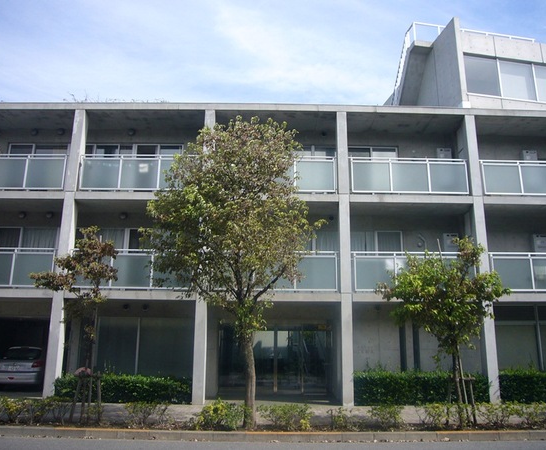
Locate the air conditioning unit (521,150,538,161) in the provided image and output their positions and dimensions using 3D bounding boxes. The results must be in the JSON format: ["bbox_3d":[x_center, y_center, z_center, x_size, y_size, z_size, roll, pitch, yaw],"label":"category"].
[{"bbox_3d":[8.337,-2.076,15.766,0.460,0.580,0.250,1,-14,-1],"label":"air conditioning unit"}]

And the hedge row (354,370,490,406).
[{"bbox_3d":[3.965,4.441,13.173,3.650,0.840,0.700,1,-14,-1],"label":"hedge row"}]

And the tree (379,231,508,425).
[{"bbox_3d":[3.544,2.106,9.893,2.800,3.900,2.600,1,-14,-1],"label":"tree"}]

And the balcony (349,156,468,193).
[{"bbox_3d":[4.036,-1.442,14.344,3.580,1.100,0.070,1,-14,-1],"label":"balcony"}]

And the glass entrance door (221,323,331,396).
[{"bbox_3d":[0.060,4.466,16.157,3.767,2.192,0.100,1,-13,-1],"label":"glass entrance door"}]

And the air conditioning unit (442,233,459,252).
[{"bbox_3d":[5.643,0.633,15.477,0.470,0.720,0.250,1,-13,-1],"label":"air conditioning unit"}]

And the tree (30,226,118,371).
[{"bbox_3d":[-4.283,1.961,10.165,1.875,3.962,1.650,1,-13,-1],"label":"tree"}]

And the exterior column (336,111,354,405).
[{"bbox_3d":[2.102,0.711,14.320,0.300,8.678,0.330,1,-13,-1],"label":"exterior column"}]

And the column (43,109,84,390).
[{"bbox_3d":[-6.002,0.584,14.237,0.300,8.443,0.330,1,-13,-1],"label":"column"}]

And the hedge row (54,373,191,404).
[{"bbox_3d":[-3.925,4.409,13.072,3.650,0.720,0.700,1,-14,-1],"label":"hedge row"}]

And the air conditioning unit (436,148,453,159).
[{"bbox_3d":[5.680,-2.153,16.141,0.470,0.720,0.250,1,-13,-1],"label":"air conditioning unit"}]

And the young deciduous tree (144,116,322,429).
[{"bbox_3d":[-0.887,0.766,10.099,3.800,6.550,3.500,1,-14,-1],"label":"young deciduous tree"}]

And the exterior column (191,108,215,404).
[{"bbox_3d":[-1.935,0.672,14.273,0.300,8.663,0.330,1,-13,-1],"label":"exterior column"}]

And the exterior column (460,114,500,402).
[{"bbox_3d":[5.972,0.756,13.970,0.290,8.473,0.380,1,-14,-1],"label":"exterior column"}]

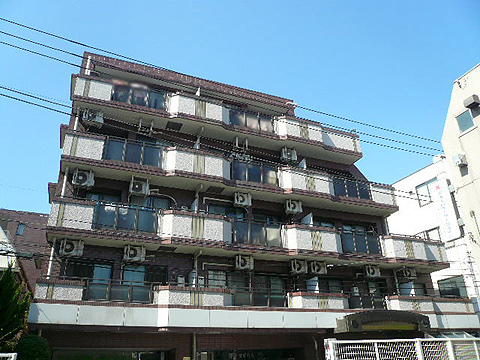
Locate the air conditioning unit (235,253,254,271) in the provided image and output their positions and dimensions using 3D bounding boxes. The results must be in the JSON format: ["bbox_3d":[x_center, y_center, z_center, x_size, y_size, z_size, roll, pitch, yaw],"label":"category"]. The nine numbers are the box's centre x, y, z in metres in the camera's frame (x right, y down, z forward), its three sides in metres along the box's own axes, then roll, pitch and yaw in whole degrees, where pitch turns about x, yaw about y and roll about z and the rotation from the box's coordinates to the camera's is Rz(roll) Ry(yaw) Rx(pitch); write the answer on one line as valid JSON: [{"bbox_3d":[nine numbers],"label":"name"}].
[{"bbox_3d":[0.188,3.506,16.490,0.800,0.560,0.300,9,-27,-20],"label":"air conditioning unit"}]

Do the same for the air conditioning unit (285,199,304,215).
[{"bbox_3d":[2.518,1.257,18.210,0.790,0.570,0.300,9,-27,-20],"label":"air conditioning unit"}]

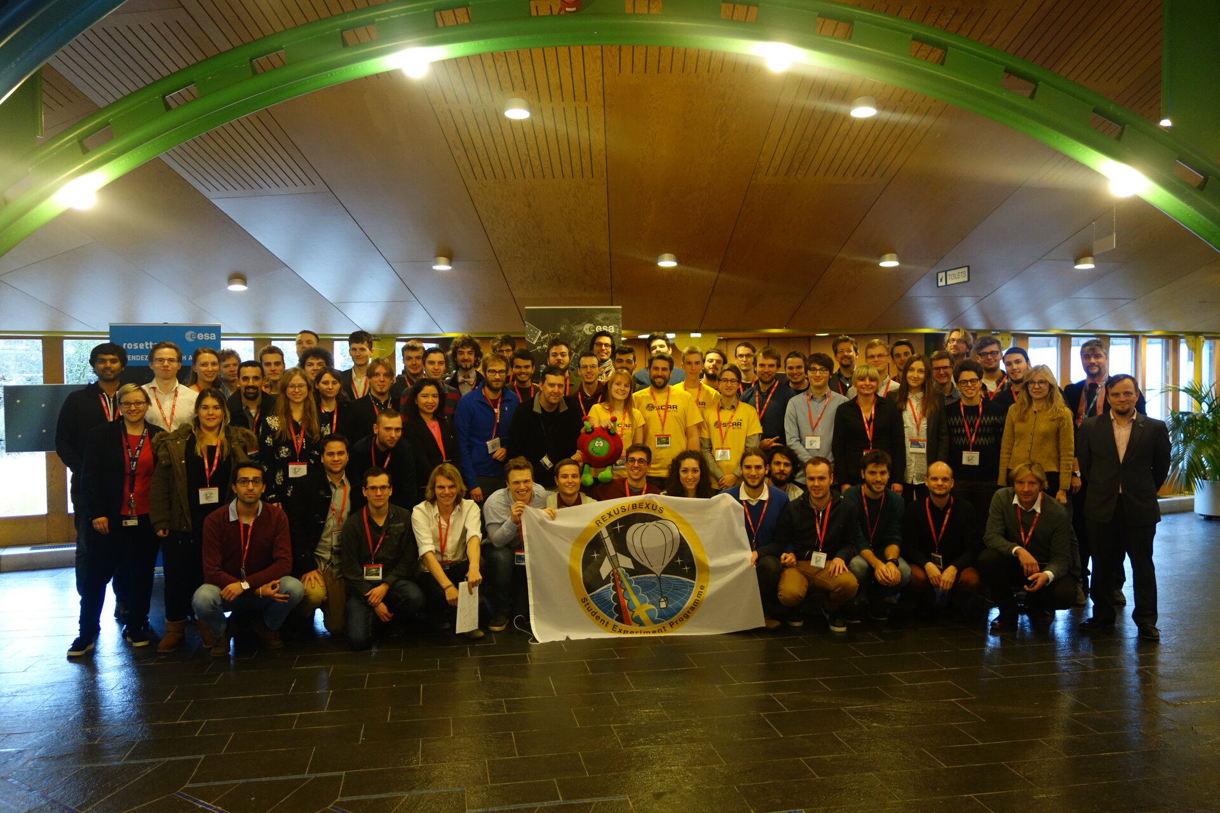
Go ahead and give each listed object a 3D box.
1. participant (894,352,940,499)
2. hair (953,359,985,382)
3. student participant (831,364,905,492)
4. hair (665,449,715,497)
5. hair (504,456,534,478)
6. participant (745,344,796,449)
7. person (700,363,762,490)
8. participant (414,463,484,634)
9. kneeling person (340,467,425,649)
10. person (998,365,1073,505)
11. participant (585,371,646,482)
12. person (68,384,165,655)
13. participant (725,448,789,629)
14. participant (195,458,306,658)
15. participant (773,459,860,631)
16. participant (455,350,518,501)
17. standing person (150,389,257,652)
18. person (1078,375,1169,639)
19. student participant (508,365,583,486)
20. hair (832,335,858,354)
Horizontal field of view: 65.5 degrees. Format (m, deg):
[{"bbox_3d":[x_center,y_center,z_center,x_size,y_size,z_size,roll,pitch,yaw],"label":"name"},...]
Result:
[{"bbox_3d":[2.256,0.505,6.941,0.460,1.768,0.340,0,2,14],"label":"participant"},{"bbox_3d":[2.583,-0.257,6.830,0.215,0.185,0.225,0,2,14],"label":"hair"},{"bbox_3d":[1.915,0.536,7.022,0.520,1.706,0.340,0,2,12],"label":"student participant"},{"bbox_3d":[0.528,0.468,6.300,0.340,0.360,0.270,0,2,5],"label":"hair"},{"bbox_3d":[-0.579,0.392,6.100,0.185,0.160,0.210,-1,2,-10],"label":"hair"},{"bbox_3d":[1.215,0.457,7.350,0.500,1.845,0.330,0,2,7],"label":"participant"},{"bbox_3d":[0.897,0.562,7.000,0.480,1.757,0.360,0,2,6],"label":"person"},{"bbox_3d":[-1.081,0.922,6.350,0.470,1.090,0.660,0,2,-8],"label":"participant"},{"bbox_3d":[-1.425,0.909,5.950,0.540,1.070,0.660,-1,2,-9],"label":"kneeling person"},{"bbox_3d":[2.960,0.547,6.600,0.520,1.677,0.320,0,2,17],"label":"person"},{"bbox_3d":[0.045,0.565,6.850,0.440,1.680,0.380,0,2,2],"label":"participant"},{"bbox_3d":[-3.043,0.667,5.876,0.540,1.594,0.420,-1,2,-22],"label":"person"},{"bbox_3d":[0.987,0.840,6.320,0.520,1.143,0.660,0,2,6],"label":"participant"},{"bbox_3d":[-2.262,0.891,5.934,0.660,1.130,0.680,-1,2,-22],"label":"participant"},{"bbox_3d":[1.336,0.867,6.200,0.600,1.090,0.680,0,2,7],"label":"participant"},{"bbox_3d":[-0.870,0.536,6.850,0.490,1.828,0.360,-1,2,-14],"label":"participant"},{"bbox_3d":[-2.575,0.698,6.071,0.600,1.628,0.400,-1,2,-16],"label":"standing person"},{"bbox_3d":[3.391,0.628,6.280,0.530,1.659,0.380,1,2,25],"label":"person"},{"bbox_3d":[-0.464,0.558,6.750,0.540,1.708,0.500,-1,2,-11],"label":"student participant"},{"bbox_3d":[1.836,-0.470,7.400,0.200,0.169,0.220,0,2,12],"label":"hair"}]

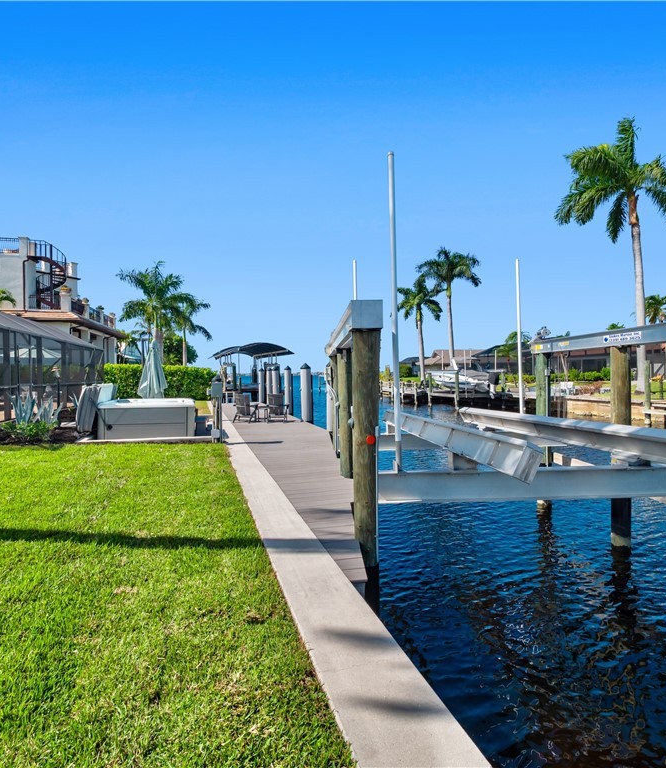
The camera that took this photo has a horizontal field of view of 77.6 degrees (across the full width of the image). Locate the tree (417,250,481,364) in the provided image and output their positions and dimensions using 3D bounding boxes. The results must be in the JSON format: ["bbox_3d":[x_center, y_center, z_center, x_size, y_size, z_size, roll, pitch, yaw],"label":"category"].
[{"bbox_3d":[13.400,-7.941,47.839,7.000,16.300,7.000,0,1,15],"label":"tree"}]

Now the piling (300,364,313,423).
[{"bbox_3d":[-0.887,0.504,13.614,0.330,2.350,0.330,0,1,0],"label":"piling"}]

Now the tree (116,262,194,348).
[{"bbox_3d":[-15.900,-5.303,36.893,6.300,11.100,6.300,-1,1,-23],"label":"tree"}]

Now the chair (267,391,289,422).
[{"bbox_3d":[-1.670,0.710,12.600,0.720,0.880,0.800,0,1,0],"label":"chair"}]

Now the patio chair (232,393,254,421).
[{"bbox_3d":[-2.700,0.710,12.600,0.720,0.880,0.800,0,1,8],"label":"patio chair"}]

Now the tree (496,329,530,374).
[{"bbox_3d":[19.950,-3.170,46.000,3.800,5.500,3.800,0,1,0],"label":"tree"}]

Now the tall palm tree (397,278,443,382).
[{"bbox_3d":[10.100,-6.150,48.000,5.300,12.600,5.300,0,1,0],"label":"tall palm tree"}]

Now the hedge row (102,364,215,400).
[{"bbox_3d":[-9.400,-0.010,22.600,6.000,1.900,1.300,0,1,-18],"label":"hedge row"}]

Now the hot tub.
[{"bbox_3d":[-4.635,0.892,10.722,2.100,0.820,2.150,0,1,-18],"label":"hot tub"}]

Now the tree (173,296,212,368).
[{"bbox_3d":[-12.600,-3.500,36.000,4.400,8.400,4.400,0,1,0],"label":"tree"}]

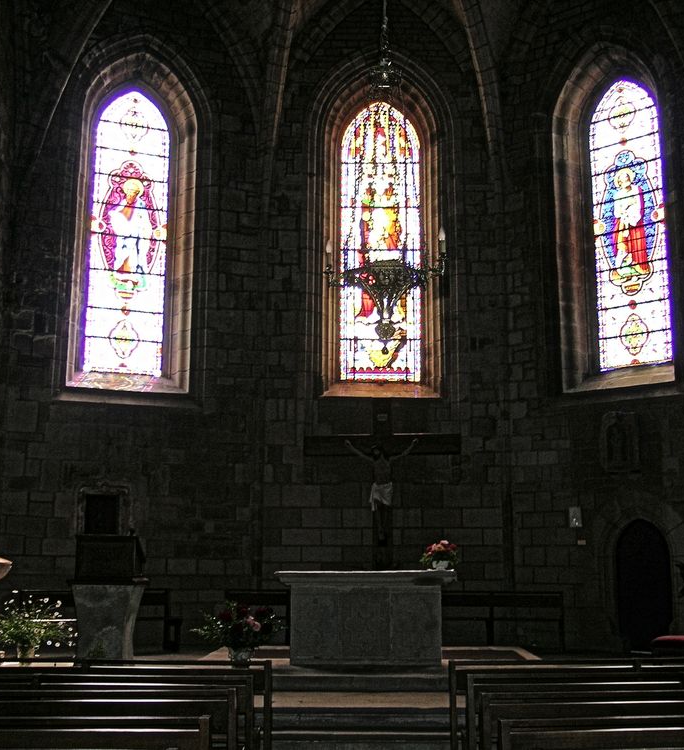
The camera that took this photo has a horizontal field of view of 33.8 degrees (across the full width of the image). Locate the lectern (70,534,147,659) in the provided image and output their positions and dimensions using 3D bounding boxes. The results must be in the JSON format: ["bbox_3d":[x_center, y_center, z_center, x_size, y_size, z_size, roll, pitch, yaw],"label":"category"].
[{"bbox_3d":[-2.585,2.483,12.536,0.680,1.380,0.600,0,-10,2],"label":"lectern"}]

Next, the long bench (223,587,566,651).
[{"bbox_3d":[0.682,3.176,14.659,4.362,0.752,0.420,0,-10,2],"label":"long bench"}]

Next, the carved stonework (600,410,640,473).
[{"bbox_3d":[3.620,0.882,14.596,0.567,0.816,0.180,-8,-13,41],"label":"carved stonework"}]

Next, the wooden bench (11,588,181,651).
[{"bbox_3d":[-3.049,3.041,14.076,1.979,0.725,0.420,4,-11,-22],"label":"wooden bench"}]

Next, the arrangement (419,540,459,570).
[{"bbox_3d":[1.101,2.039,12.764,0.420,0.360,0.380,0,-10,2],"label":"arrangement"}]

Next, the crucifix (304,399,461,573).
[{"bbox_3d":[0.547,1.620,15.341,2.065,2.512,0.400,0,-10,2],"label":"crucifix"}]

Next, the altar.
[{"bbox_3d":[0.265,2.716,12.656,1.982,1.000,0.950,0,-10,2],"label":"altar"}]

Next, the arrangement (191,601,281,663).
[{"bbox_3d":[-1.131,2.768,12.141,0.950,0.660,0.750,0,-10,2],"label":"arrangement"}]

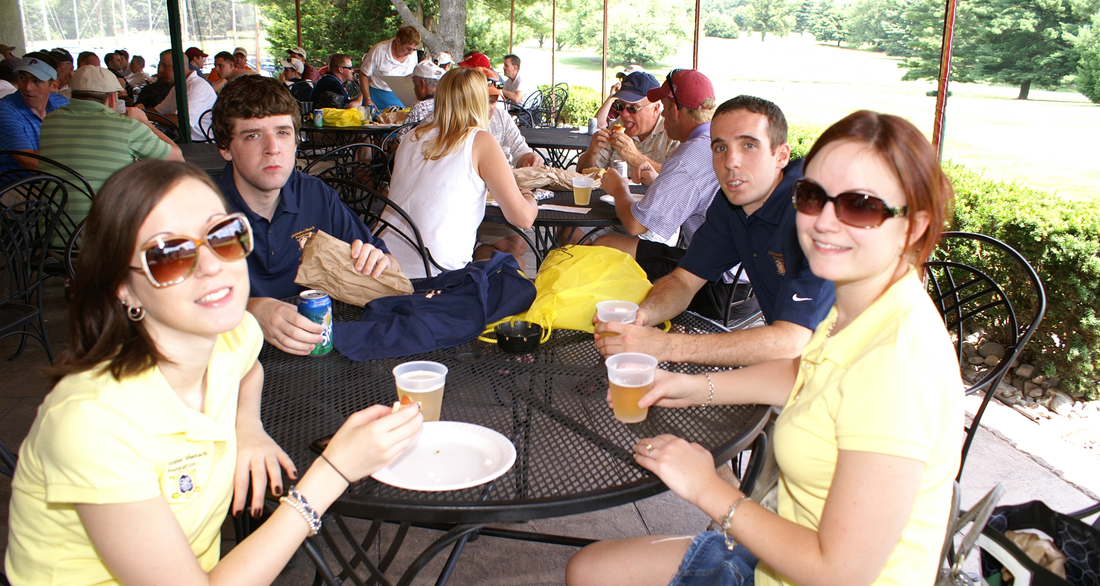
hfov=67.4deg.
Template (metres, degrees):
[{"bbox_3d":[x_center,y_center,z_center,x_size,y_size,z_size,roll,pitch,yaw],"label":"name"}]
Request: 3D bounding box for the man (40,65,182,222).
[{"bbox_3d":[-2.009,-0.430,3.851,0.530,1.220,0.740,11,19,29],"label":"man"}]

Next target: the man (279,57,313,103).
[{"bbox_3d":[-2.727,-1.896,8.784,0.800,1.220,0.550,15,21,39],"label":"man"}]

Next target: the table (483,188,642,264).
[{"bbox_3d":[0.012,-0.092,3.672,1.180,0.720,1.180,1,16,0],"label":"table"}]

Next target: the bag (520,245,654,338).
[{"bbox_3d":[0.083,-0.034,1.927,0.300,0.150,0.330,3,16,5],"label":"bag"}]

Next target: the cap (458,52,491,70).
[{"bbox_3d":[-0.615,-1.872,6.700,0.270,0.140,0.180,2,16,0],"label":"cap"}]

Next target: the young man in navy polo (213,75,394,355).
[{"bbox_3d":[-0.612,0.121,1.945,0.580,1.260,0.750,-10,19,-32],"label":"young man in navy polo"}]

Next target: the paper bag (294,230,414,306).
[{"bbox_3d":[-0.439,-0.046,1.860,0.250,0.080,0.130,26,60,0],"label":"paper bag"}]

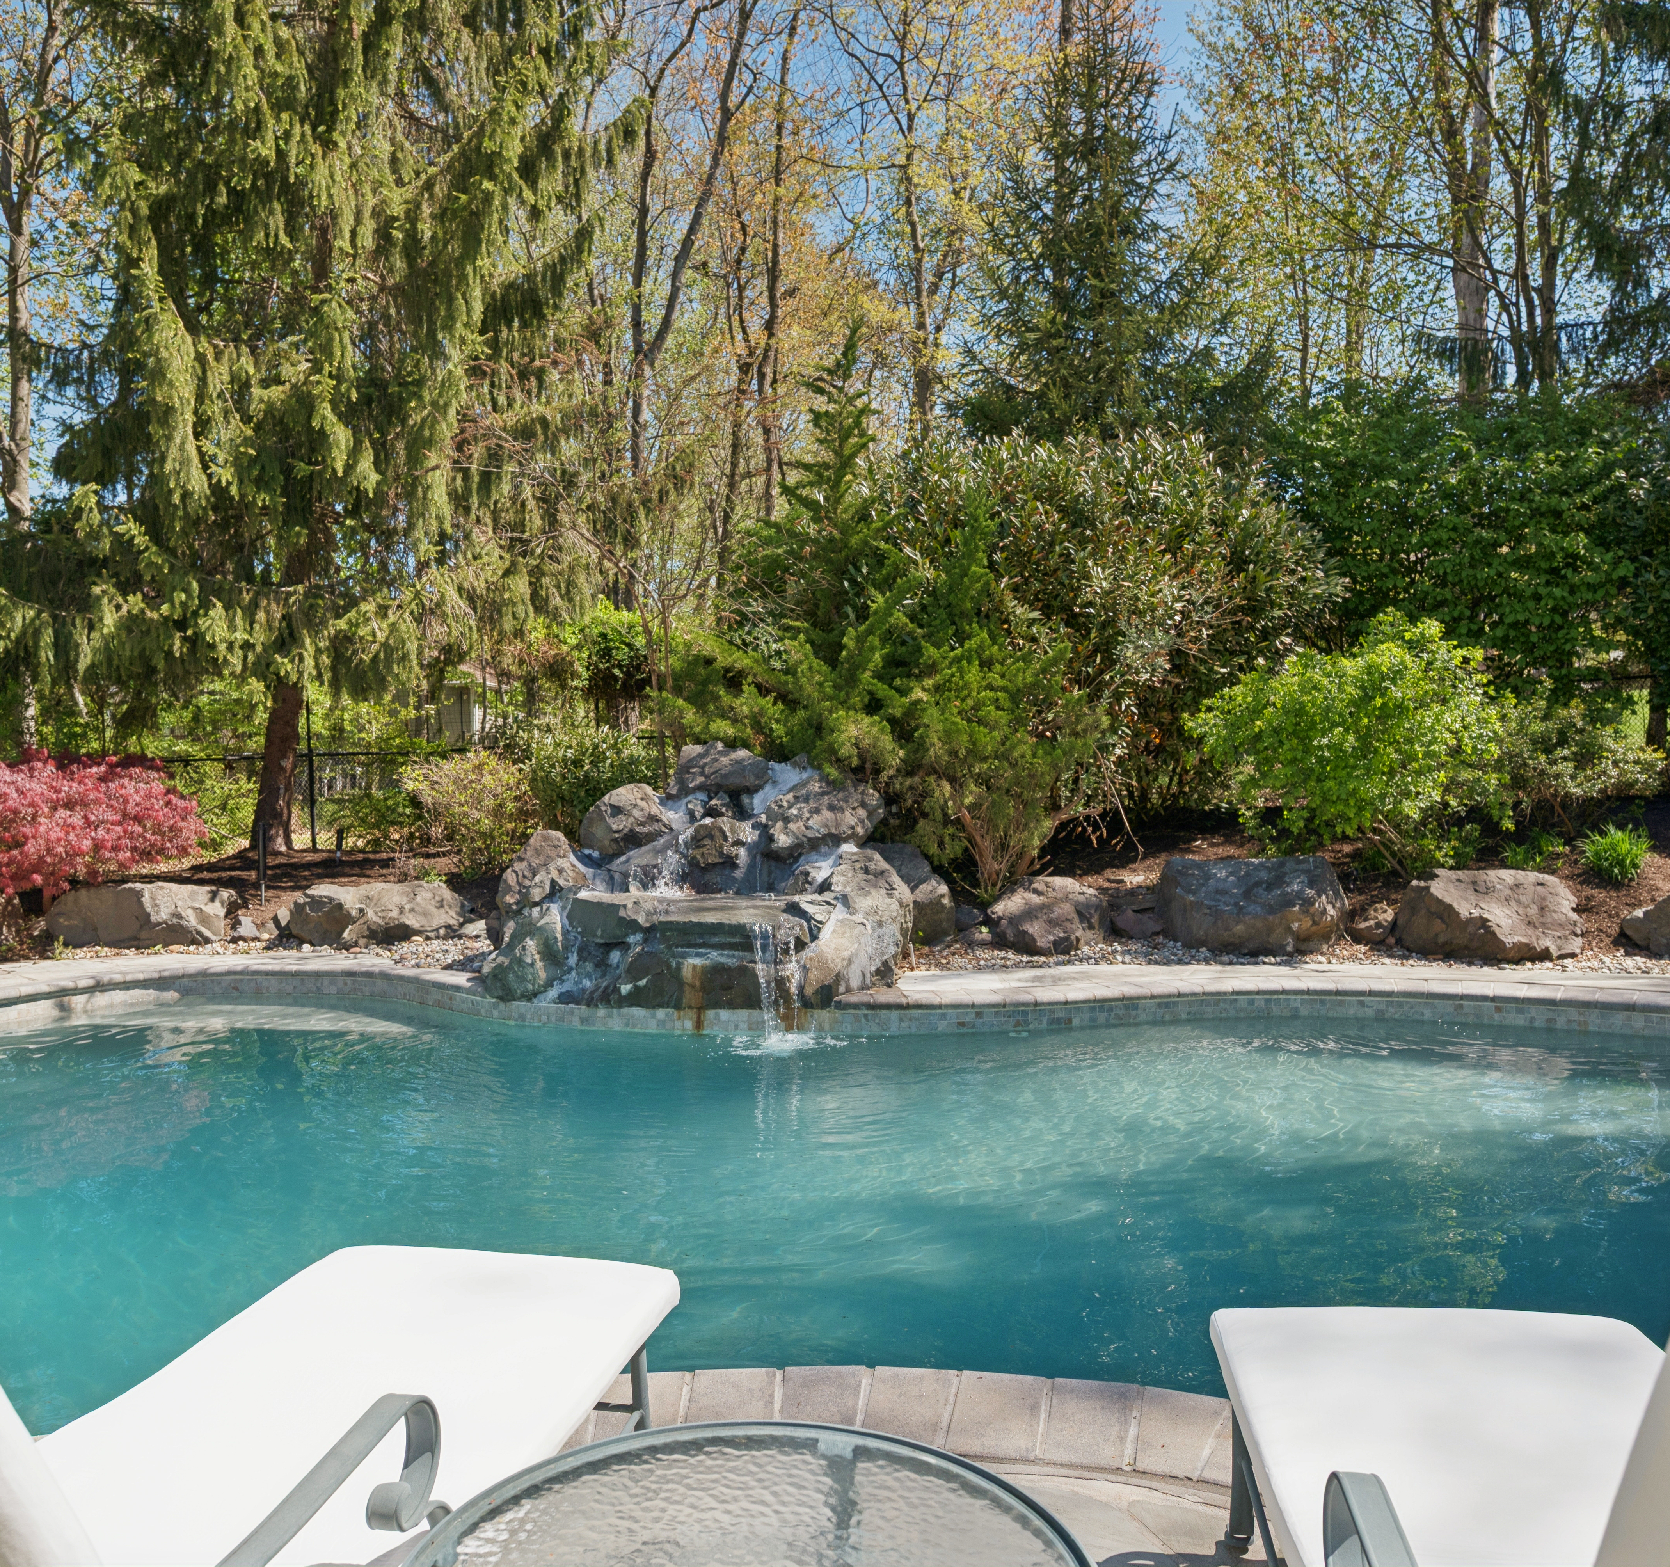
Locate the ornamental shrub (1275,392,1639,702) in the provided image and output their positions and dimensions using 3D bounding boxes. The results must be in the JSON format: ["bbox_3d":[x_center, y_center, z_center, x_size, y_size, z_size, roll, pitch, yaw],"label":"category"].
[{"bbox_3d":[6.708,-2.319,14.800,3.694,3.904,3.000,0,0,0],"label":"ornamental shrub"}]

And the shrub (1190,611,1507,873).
[{"bbox_3d":[4.349,-0.326,11.600,2.499,2.207,2.300,0,0,0],"label":"shrub"}]

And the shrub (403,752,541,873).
[{"bbox_3d":[-3.086,0.259,11.700,1.145,1.044,1.100,0,0,0],"label":"shrub"}]

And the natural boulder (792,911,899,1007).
[{"bbox_3d":[0.060,1.054,8.200,0.660,0.570,0.520,0,0,0],"label":"natural boulder"}]

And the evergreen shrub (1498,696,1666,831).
[{"bbox_3d":[6.879,-0.162,12.700,1.459,1.300,1.400,0,0,0],"label":"evergreen shrub"}]

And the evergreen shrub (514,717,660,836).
[{"bbox_3d":[-2.205,0.016,12.200,1.302,1.201,1.250,0,0,0],"label":"evergreen shrub"}]

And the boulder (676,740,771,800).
[{"bbox_3d":[-0.776,-0.076,9.500,0.677,0.411,0.580,0,0,0],"label":"boulder"}]

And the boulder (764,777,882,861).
[{"bbox_3d":[-0.073,0.244,9.100,0.816,0.561,0.650,0,0,0],"label":"boulder"}]

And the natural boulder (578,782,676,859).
[{"bbox_3d":[-1.362,0.247,9.000,0.615,0.496,0.550,0,0,0],"label":"natural boulder"}]

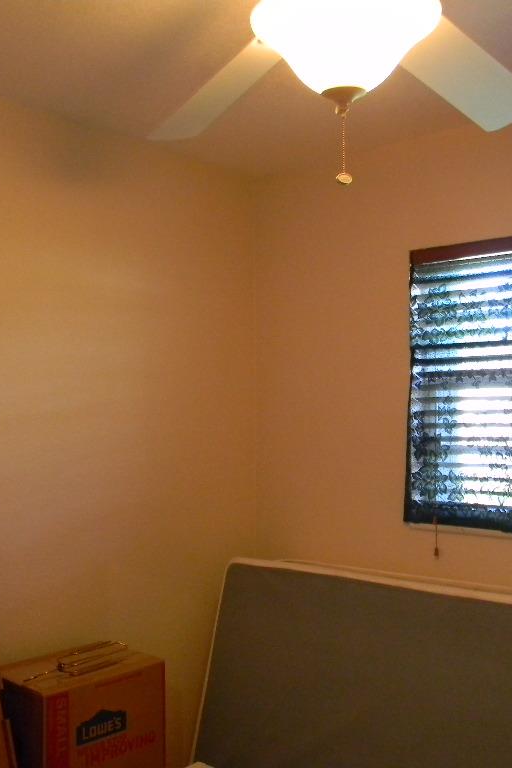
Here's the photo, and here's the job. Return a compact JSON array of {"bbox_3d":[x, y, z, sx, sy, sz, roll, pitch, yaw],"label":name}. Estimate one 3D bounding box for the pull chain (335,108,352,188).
[{"bbox_3d":[0.144,-0.386,1.360,0.026,0.121,0.025,-1,-2,6],"label":"pull chain"}]

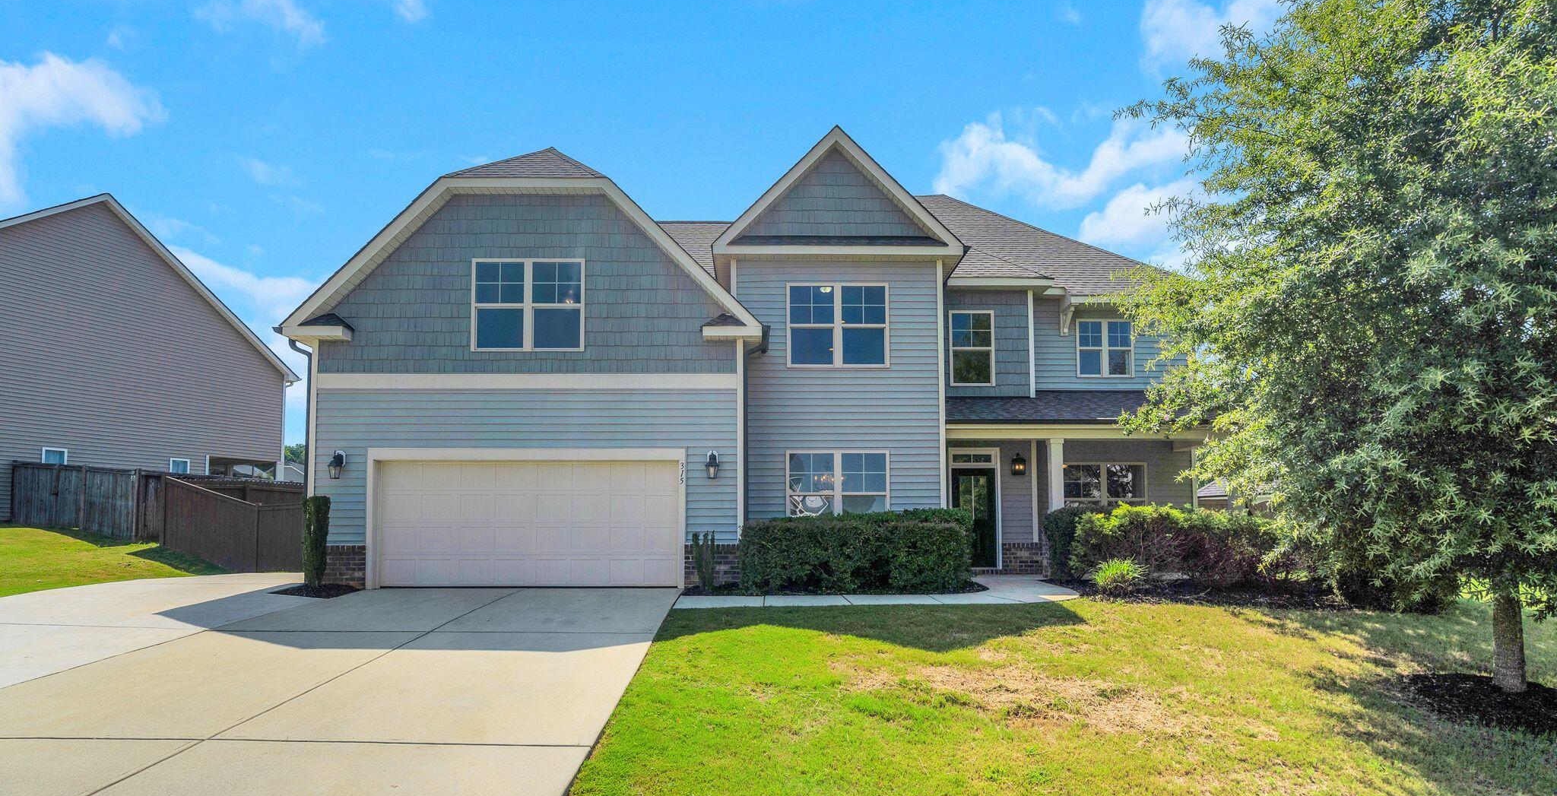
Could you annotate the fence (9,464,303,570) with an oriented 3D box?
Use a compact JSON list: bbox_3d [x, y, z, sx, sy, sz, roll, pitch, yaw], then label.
[{"bbox_3d":[-18.132,3.323,19.233,10.781,2.791,1.897,-1,-5,10],"label":"fence"}]

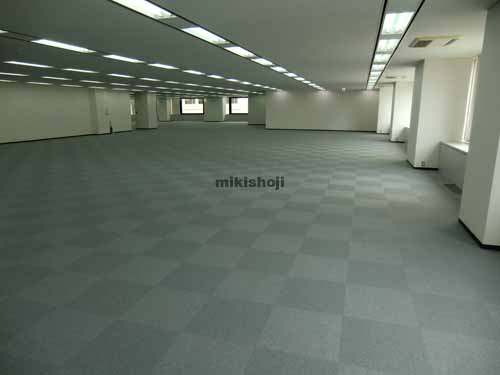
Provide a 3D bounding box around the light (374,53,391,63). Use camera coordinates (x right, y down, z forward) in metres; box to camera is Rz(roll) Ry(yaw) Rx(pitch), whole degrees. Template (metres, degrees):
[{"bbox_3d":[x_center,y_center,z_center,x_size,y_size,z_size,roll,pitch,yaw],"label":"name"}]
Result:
[{"bbox_3d":[2.923,-2.880,7.669,0.330,0.080,1.270,3,13,17],"label":"light"}]

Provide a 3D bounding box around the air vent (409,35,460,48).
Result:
[{"bbox_3d":[2.853,-2.270,5.362,0.650,0.060,1.040,4,14,17],"label":"air vent"}]

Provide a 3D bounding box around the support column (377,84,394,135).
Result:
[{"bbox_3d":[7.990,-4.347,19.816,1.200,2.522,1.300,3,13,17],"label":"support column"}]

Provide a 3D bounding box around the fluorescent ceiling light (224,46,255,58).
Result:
[{"bbox_3d":[-0.134,-2.480,6.308,0.290,0.060,1.210,4,14,17],"label":"fluorescent ceiling light"}]

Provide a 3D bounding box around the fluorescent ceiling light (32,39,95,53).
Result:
[{"bbox_3d":[-3.015,-2.324,5.677,0.290,0.060,1.210,4,14,17],"label":"fluorescent ceiling light"}]

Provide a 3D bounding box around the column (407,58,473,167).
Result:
[{"bbox_3d":[4.689,-1.816,8.695,1.000,2.522,1.380,3,13,17],"label":"column"}]

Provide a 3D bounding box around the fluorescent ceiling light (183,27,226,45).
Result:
[{"bbox_3d":[-0.641,-2.290,5.213,0.330,0.080,1.230,3,13,17],"label":"fluorescent ceiling light"}]

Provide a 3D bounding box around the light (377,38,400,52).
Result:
[{"bbox_3d":[2.296,-2.364,5.759,0.290,0.060,1.210,4,14,17],"label":"light"}]

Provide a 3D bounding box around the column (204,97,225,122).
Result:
[{"bbox_3d":[-3.635,-7.950,35.200,1.800,2.522,0.900,3,13,17],"label":"column"}]

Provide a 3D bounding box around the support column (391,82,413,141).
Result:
[{"bbox_3d":[6.914,-3.377,15.546,1.000,2.522,1.350,3,13,17],"label":"support column"}]

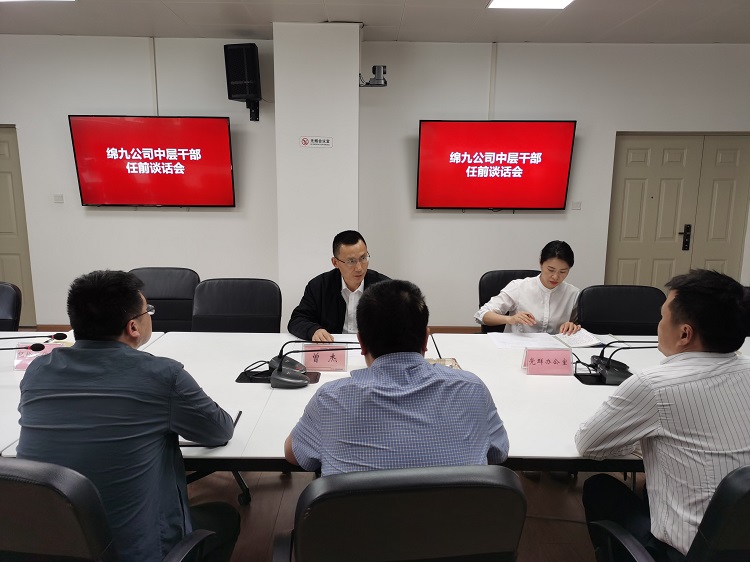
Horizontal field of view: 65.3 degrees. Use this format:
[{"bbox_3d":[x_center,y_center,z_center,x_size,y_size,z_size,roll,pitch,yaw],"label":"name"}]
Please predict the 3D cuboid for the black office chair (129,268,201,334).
[{"bbox_3d":[-1.382,0.434,3.654,0.620,0.970,0.640,0,10,-2],"label":"black office chair"}]

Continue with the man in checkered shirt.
[{"bbox_3d":[0.061,0.623,1.651,0.610,1.310,0.740,0,10,-1],"label":"man in checkered shirt"}]

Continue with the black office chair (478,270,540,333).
[{"bbox_3d":[0.934,0.464,3.612,0.620,0.970,0.640,0,10,-1],"label":"black office chair"}]

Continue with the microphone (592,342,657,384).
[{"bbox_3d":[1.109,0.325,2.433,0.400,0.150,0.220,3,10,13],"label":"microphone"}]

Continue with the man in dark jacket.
[{"bbox_3d":[-0.130,0.385,3.100,0.600,1.280,0.720,-1,10,-7],"label":"man in dark jacket"}]

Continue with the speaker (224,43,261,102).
[{"bbox_3d":[-1.172,-1.856,5.197,0.270,0.485,0.250,1,21,2],"label":"speaker"}]

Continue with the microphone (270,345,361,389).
[{"bbox_3d":[-0.242,0.365,2.488,0.420,0.155,0.130,1,11,4],"label":"microphone"}]

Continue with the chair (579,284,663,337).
[{"bbox_3d":[1.428,0.543,3.184,0.620,0.970,0.640,0,10,-1],"label":"chair"}]

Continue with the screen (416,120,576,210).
[{"bbox_3d":[1.138,-1.087,5.560,1.452,0.832,0.070,0,21,0],"label":"screen"}]

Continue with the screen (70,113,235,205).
[{"bbox_3d":[-2.068,-1.108,5.485,1.452,0.832,0.070,0,19,-1],"label":"screen"}]

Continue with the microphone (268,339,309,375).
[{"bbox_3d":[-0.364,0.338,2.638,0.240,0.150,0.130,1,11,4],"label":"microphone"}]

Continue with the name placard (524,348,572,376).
[{"bbox_3d":[0.734,0.337,2.480,0.192,0.104,0.095,0,10,-1],"label":"name placard"}]

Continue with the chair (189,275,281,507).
[{"bbox_3d":[-0.809,0.552,3.181,0.600,1.020,0.700,0,11,0],"label":"chair"}]

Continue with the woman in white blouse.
[{"bbox_3d":[0.880,0.418,3.338,0.580,1.250,0.680,1,11,3],"label":"woman in white blouse"}]

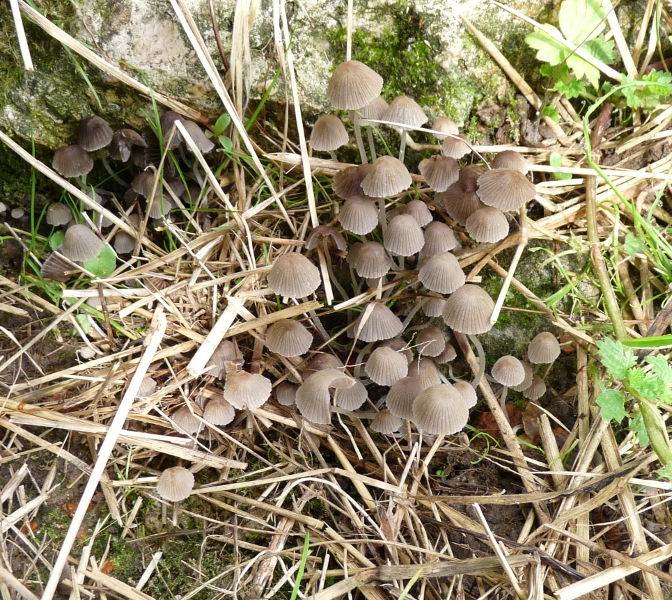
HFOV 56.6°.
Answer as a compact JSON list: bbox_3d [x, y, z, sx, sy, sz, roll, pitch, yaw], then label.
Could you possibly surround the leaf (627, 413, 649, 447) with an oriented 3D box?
[{"bbox_3d":[0.157,0.067,0.325,0.009,0.003,0.018,-10,62,10],"label":"leaf"}]

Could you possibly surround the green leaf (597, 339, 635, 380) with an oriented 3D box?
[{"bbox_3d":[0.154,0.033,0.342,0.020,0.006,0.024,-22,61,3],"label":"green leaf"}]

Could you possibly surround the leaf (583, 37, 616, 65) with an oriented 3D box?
[{"bbox_3d":[0.173,-0.164,0.410,0.021,0.006,0.020,9,82,14],"label":"leaf"}]

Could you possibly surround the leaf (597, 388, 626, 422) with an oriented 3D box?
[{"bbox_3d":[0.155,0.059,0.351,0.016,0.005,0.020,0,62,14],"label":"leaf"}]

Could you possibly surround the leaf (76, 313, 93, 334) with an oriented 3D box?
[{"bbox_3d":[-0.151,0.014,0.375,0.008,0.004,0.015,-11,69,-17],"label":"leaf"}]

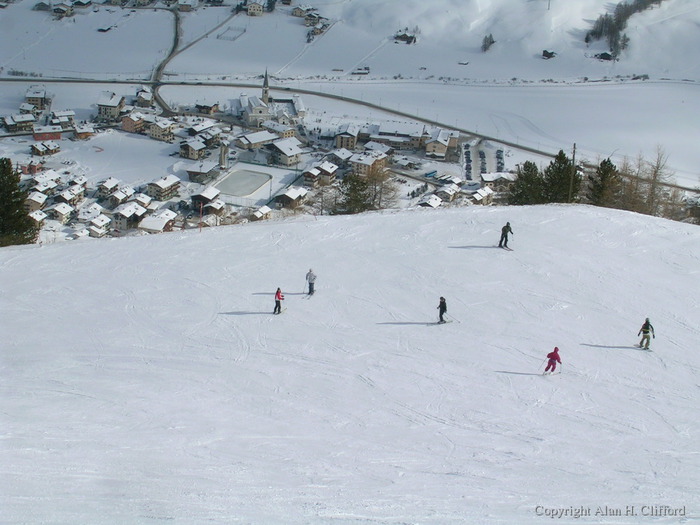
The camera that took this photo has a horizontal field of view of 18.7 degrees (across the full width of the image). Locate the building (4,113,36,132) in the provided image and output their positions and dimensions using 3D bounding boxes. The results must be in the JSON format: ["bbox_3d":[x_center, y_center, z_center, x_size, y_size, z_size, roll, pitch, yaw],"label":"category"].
[{"bbox_3d":[-251.340,-105.670,1610.930,21.890,11.300,14.280,-7,22,-29],"label":"building"}]

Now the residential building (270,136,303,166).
[{"bbox_3d":[-46.760,-79.770,1514.340,24.990,14.120,17.050,23,30,39],"label":"residential building"}]

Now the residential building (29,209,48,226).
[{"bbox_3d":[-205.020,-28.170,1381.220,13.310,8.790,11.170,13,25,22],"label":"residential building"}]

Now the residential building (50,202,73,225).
[{"bbox_3d":[-190.600,-32.330,1391.010,15.490,10.100,12.320,12,25,21],"label":"residential building"}]

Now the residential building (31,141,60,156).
[{"bbox_3d":[-217.010,-81.830,1509.560,17.010,6.600,14.240,-19,31,-42],"label":"residential building"}]

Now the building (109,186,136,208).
[{"bbox_3d":[-157.090,-44.360,1457.000,9.990,9.290,23.110,10,20,17],"label":"building"}]

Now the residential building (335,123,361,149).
[{"bbox_3d":[-1.750,-96.300,1625.410,16.360,13.880,24.000,5,19,4],"label":"residential building"}]

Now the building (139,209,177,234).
[{"bbox_3d":[-126.210,-27.310,1387.230,16.000,9.500,21.000,10,24,16],"label":"building"}]

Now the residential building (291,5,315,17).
[{"bbox_3d":[-42.110,-226.330,1907.180,12.000,8.300,14.000,13,21,26],"label":"residential building"}]

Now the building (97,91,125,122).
[{"bbox_3d":[-186.720,-122.760,1663.750,16.270,16.130,21.000,8,20,11],"label":"building"}]

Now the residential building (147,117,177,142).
[{"bbox_3d":[-142.800,-101.100,1615.520,12.810,12.620,18.400,13,21,24],"label":"residential building"}]

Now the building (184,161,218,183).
[{"bbox_3d":[-101.910,-63.080,1477.140,14.200,7.500,22.000,9,24,14],"label":"building"}]

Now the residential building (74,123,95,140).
[{"bbox_3d":[-196.580,-96.090,1572.660,11.000,7.500,12.000,-4,20,-21],"label":"residential building"}]

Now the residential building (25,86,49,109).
[{"bbox_3d":[-245.460,-129.640,1673.160,14.680,15.820,18.000,5,19,4],"label":"residential building"}]

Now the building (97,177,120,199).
[{"bbox_3d":[-167.980,-51.660,1474.700,10.300,9.980,18.460,8,20,12],"label":"building"}]

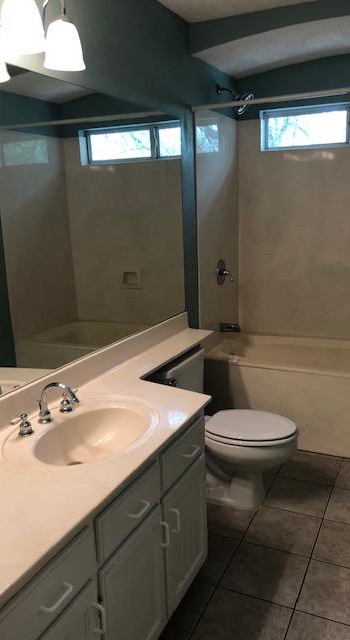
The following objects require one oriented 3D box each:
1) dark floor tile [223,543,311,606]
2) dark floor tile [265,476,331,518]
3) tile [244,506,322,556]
[{"bbox_3d":[0.370,1.038,2.128,0.303,0.010,0.303,4,14,25],"label":"dark floor tile"},{"bbox_3d":[0.637,0.913,2.674,0.305,0.012,0.305,4,14,25],"label":"dark floor tile"},{"bbox_3d":[0.505,0.979,2.405,0.305,0.012,0.305,4,14,25],"label":"tile"}]

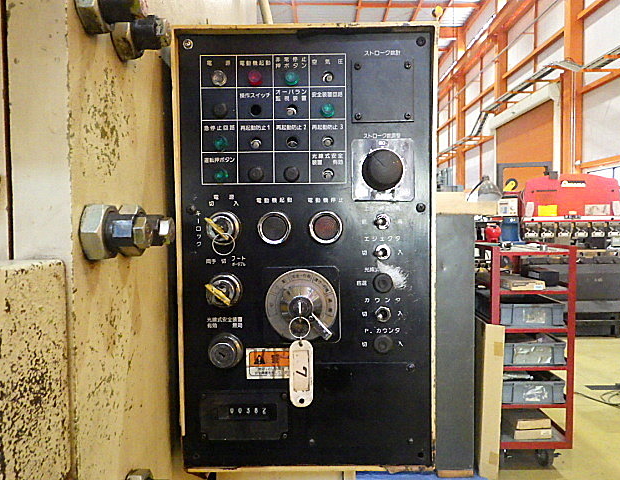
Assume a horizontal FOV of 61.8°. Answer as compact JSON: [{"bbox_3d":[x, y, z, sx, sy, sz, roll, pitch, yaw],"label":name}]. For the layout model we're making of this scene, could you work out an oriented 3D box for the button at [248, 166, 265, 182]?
[{"bbox_3d":[-0.054,-0.067,0.523,0.016,0.016,0.008,0,2,0],"label":"button"}]

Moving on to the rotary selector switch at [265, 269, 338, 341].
[{"bbox_3d":[-0.008,0.068,0.515,0.075,0.074,0.035,0,2,0],"label":"rotary selector switch"}]

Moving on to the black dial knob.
[{"bbox_3d":[0.075,-0.071,0.515,0.041,0.041,0.023,0,2,0],"label":"black dial knob"}]

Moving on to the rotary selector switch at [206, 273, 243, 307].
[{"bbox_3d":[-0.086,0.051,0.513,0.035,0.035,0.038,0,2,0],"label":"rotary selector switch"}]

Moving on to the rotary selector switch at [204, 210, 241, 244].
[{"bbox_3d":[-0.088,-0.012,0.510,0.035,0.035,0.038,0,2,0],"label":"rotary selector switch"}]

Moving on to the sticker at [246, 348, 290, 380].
[{"bbox_3d":[-0.039,0.129,0.535,0.051,0.033,0.001,0,2,0],"label":"sticker"}]

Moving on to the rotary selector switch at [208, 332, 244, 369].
[{"bbox_3d":[-0.086,0.114,0.522,0.035,0.035,0.025,0,2,0],"label":"rotary selector switch"}]

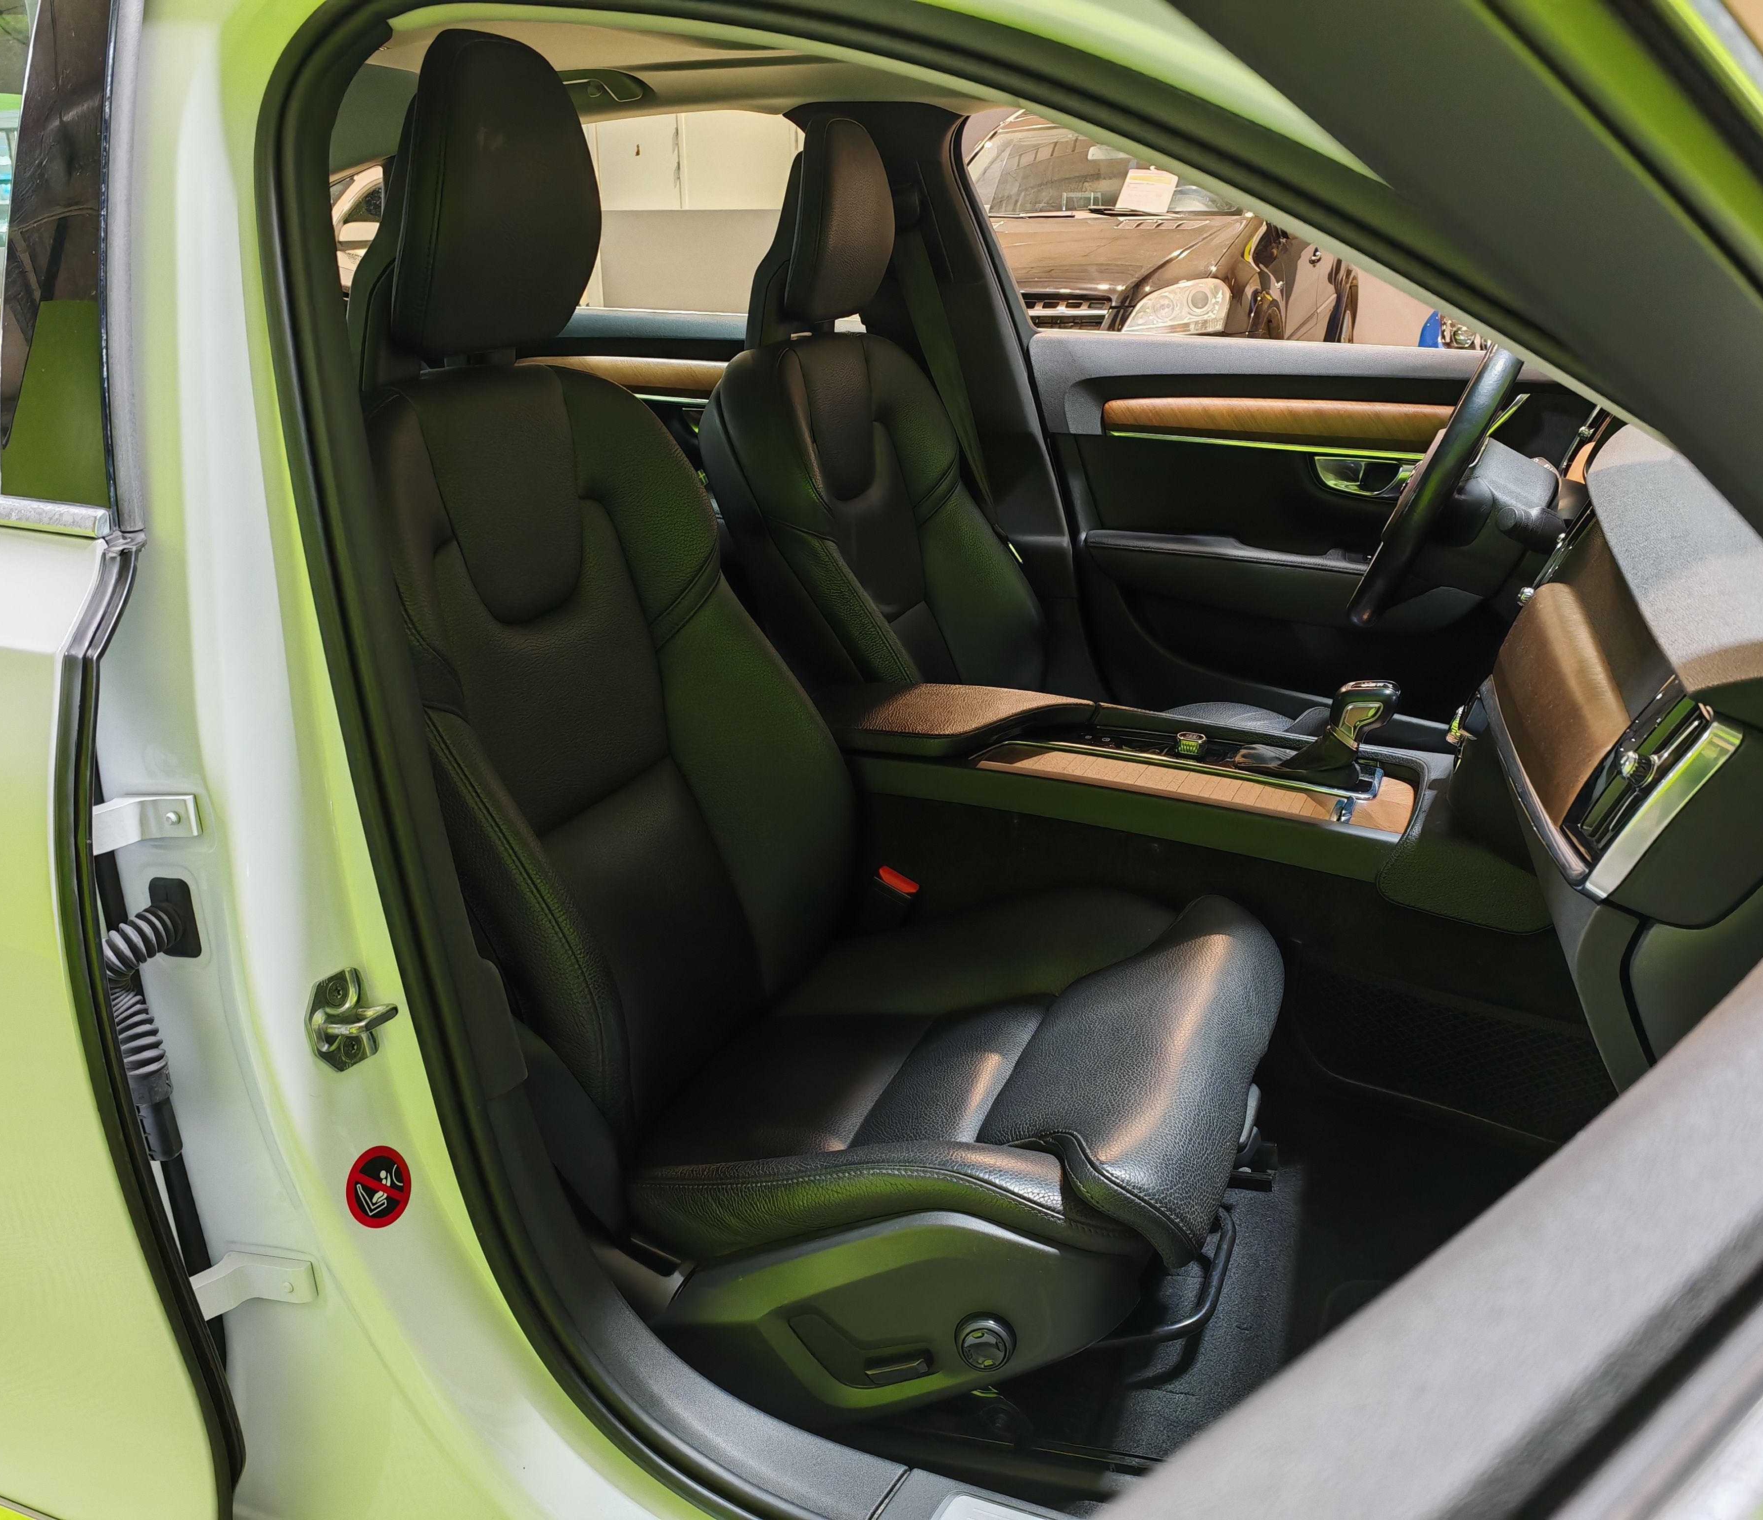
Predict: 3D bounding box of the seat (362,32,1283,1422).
[{"bbox_3d":[-0.057,-0.070,1.188,0.720,0.910,0.530,6,18,18],"label":"seat"}]

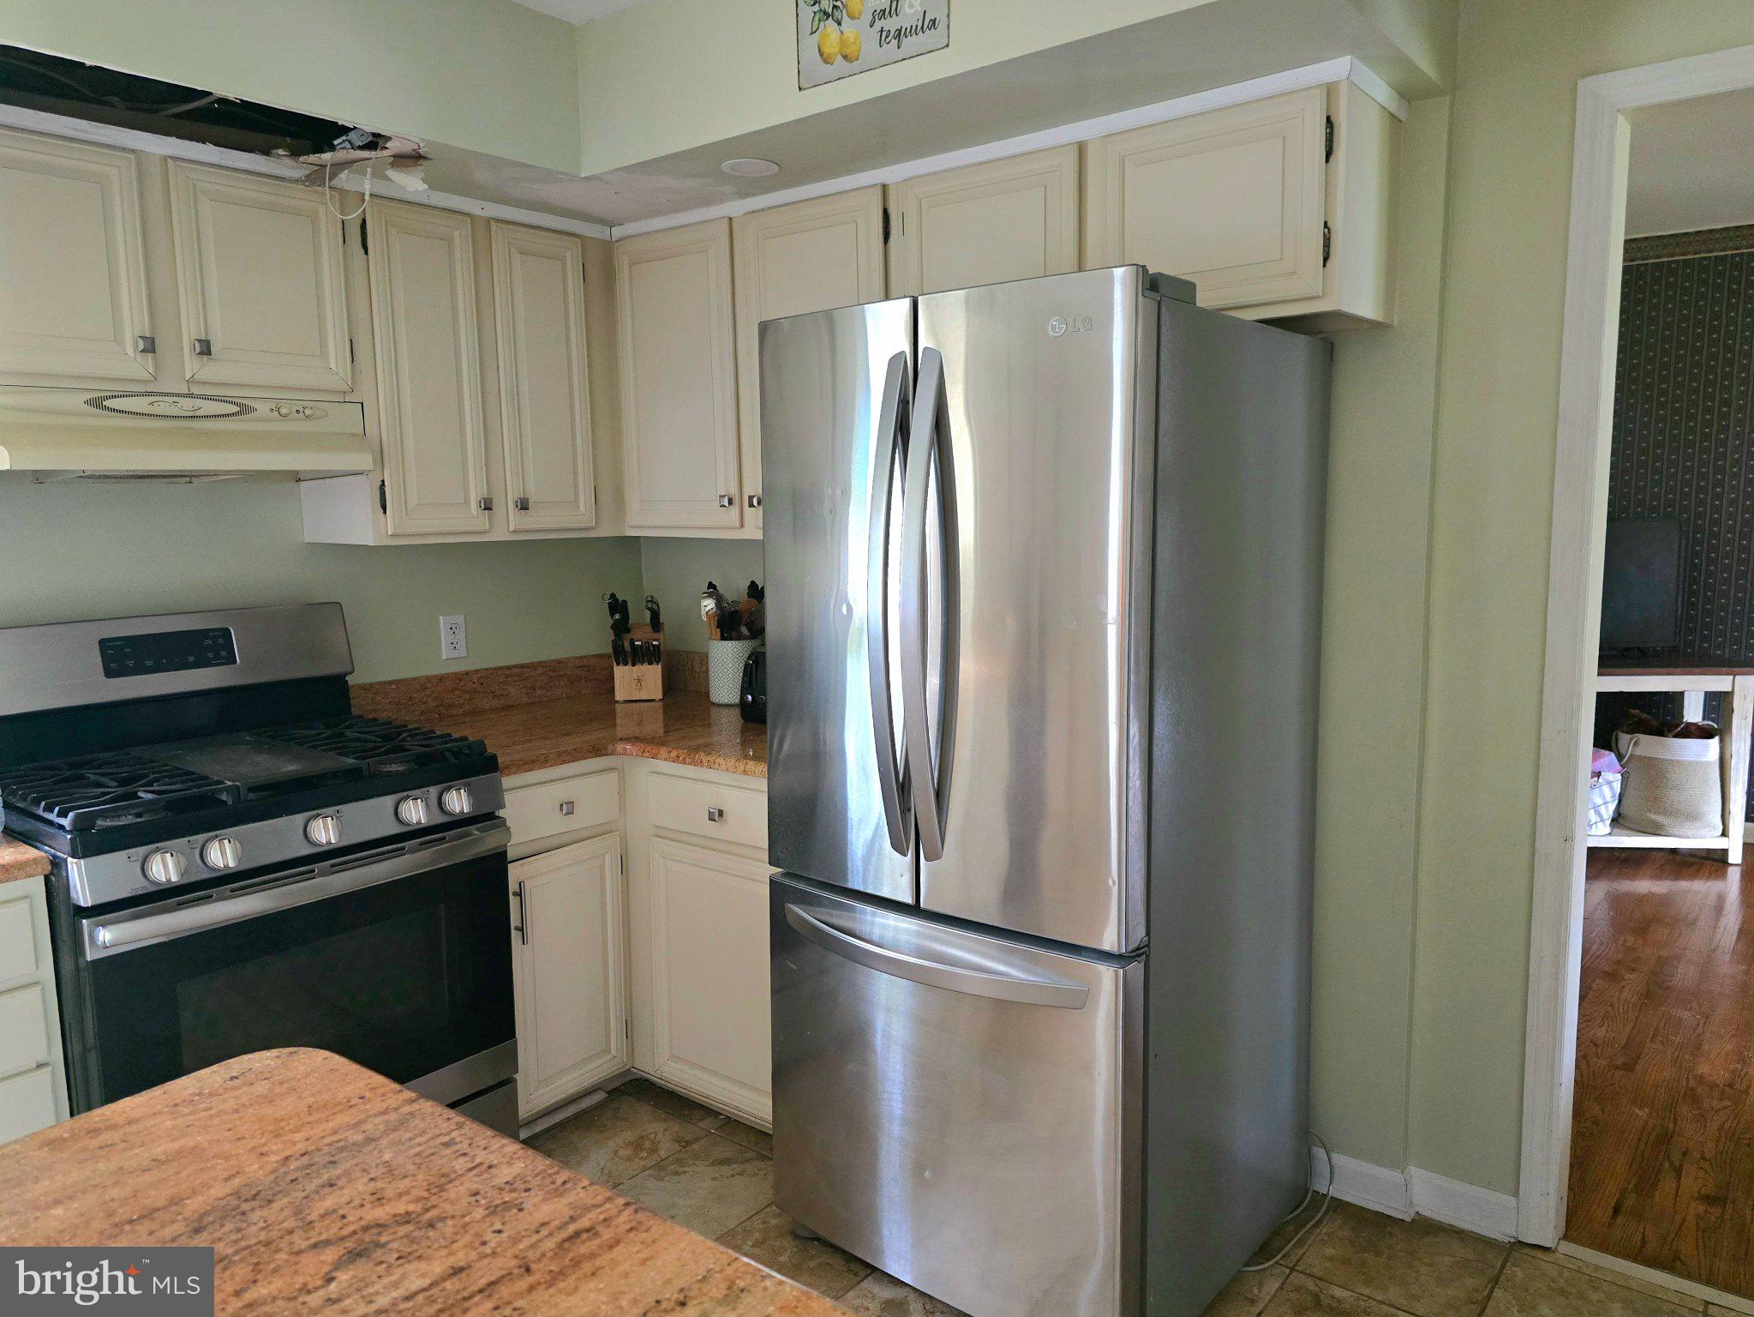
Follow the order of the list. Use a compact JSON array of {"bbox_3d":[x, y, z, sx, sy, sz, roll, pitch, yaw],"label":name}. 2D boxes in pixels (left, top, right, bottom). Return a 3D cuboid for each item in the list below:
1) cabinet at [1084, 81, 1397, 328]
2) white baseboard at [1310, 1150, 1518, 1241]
[{"bbox_3d":[0.686,-0.807,2.208,0.485,0.366,0.330,6,10,38],"label":"cabinet"},{"bbox_3d":[1.090,1.095,2.388,0.385,0.100,0.055,6,10,38],"label":"white baseboard"}]

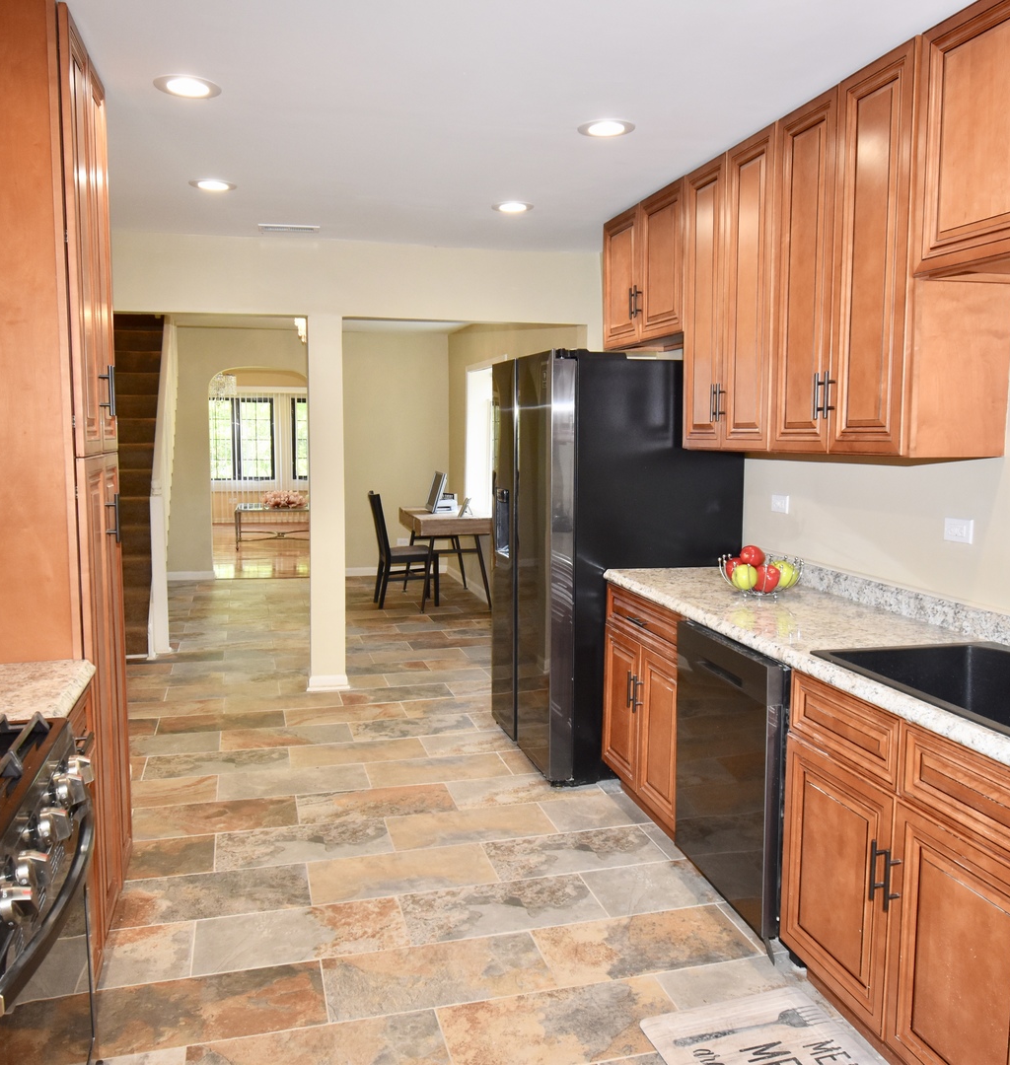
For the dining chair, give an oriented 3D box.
[{"bbox_3d":[-0.891,0.137,8.074,0.580,0.980,0.440,-2,6,-15],"label":"dining chair"}]

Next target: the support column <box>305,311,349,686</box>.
[{"bbox_3d":[-1.036,-0.149,5.382,0.235,2.118,0.220,-2,6,-15],"label":"support column"}]

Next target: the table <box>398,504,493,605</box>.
[{"bbox_3d":[-0.534,0.223,8.260,0.630,0.770,1.080,-2,6,-15],"label":"table"}]

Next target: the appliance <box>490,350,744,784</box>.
[{"bbox_3d":[0.467,0.125,4.312,0.850,1.800,0.850,-2,6,-17],"label":"appliance"}]

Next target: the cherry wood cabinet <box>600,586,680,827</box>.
[{"bbox_3d":[0.795,0.668,3.613,0.604,0.868,0.695,-2,6,-15],"label":"cherry wood cabinet"}]

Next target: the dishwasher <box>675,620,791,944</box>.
[{"bbox_3d":[0.943,0.729,2.990,0.593,0.818,0.594,-2,6,-15],"label":"dishwasher"}]

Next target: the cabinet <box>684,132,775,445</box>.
[{"bbox_3d":[0.956,-0.839,3.428,0.325,1.065,0.661,-2,6,-15],"label":"cabinet"}]

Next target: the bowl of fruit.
[{"bbox_3d":[0.894,0.132,3.262,0.280,0.180,0.280,0,6,0],"label":"bowl of fruit"}]

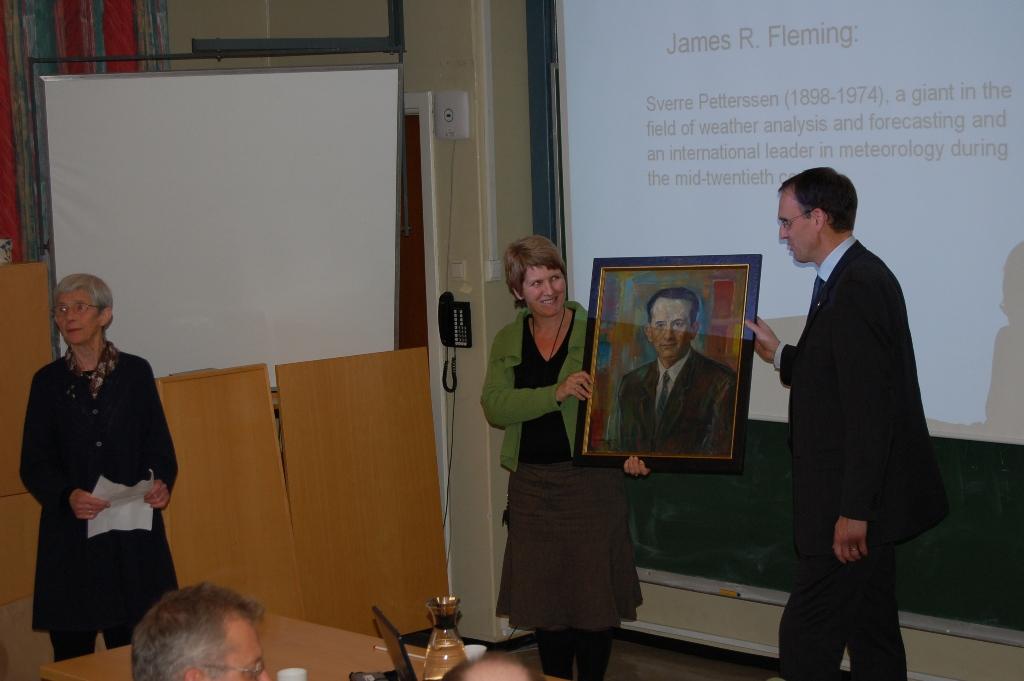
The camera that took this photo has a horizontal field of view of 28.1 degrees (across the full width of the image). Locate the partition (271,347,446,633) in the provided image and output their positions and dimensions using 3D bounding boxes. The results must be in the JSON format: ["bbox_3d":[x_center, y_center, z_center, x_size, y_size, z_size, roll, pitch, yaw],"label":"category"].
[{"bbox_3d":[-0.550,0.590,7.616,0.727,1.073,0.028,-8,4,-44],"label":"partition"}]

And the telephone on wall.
[{"bbox_3d":[-0.224,-0.073,7.731,0.056,0.208,0.140,-8,8,-44],"label":"telephone on wall"}]

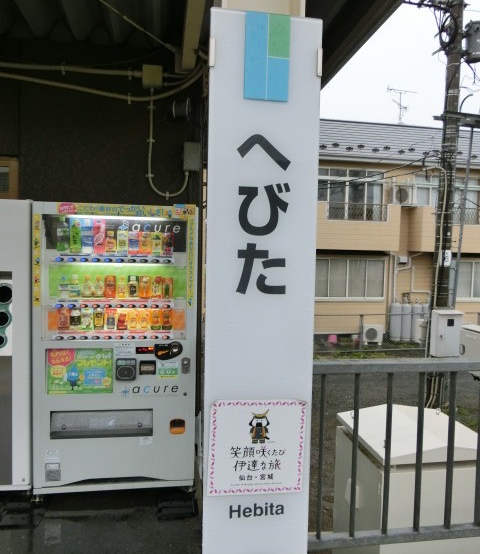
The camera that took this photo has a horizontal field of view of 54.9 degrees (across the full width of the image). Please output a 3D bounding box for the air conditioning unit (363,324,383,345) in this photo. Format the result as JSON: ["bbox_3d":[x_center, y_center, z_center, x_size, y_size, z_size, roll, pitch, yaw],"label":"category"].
[{"bbox_3d":[4.064,1.781,14.338,0.680,0.600,0.280,1,3,-10],"label":"air conditioning unit"}]

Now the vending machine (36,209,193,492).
[{"bbox_3d":[-0.817,0.449,3.232,0.989,1.829,0.720,1,3,-8],"label":"vending machine"}]

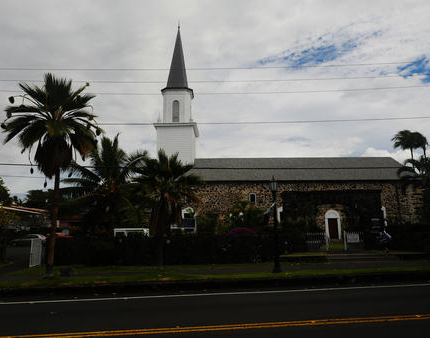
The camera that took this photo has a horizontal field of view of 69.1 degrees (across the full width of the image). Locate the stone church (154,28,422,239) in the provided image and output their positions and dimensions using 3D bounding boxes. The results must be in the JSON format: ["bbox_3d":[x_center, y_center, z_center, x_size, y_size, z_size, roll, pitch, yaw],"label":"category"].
[{"bbox_3d":[8.750,-6.541,49.216,36.600,34.400,15.200,0,-10,0],"label":"stone church"}]

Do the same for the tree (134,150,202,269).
[{"bbox_3d":[-2.050,1.669,13.726,3.000,5.080,3.000,0,-10,0],"label":"tree"}]

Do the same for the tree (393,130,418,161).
[{"bbox_3d":[35.700,2.015,58.614,5.000,19.400,5.000,0,-10,0],"label":"tree"}]

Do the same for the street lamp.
[{"bbox_3d":[2.500,2.167,12.515,0.460,3.800,0.460,0,-10,0],"label":"street lamp"}]

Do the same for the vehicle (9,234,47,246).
[{"bbox_3d":[-20.700,7.870,34.646,4.400,1.450,1.800,1,-11,-6],"label":"vehicle"}]

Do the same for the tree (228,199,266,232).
[{"bbox_3d":[2.000,3.571,19.679,2.700,3.150,2.500,0,-10,0],"label":"tree"}]

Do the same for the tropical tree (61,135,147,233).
[{"bbox_3d":[-7.500,1.467,21.086,5.800,7.800,5.600,0,-10,0],"label":"tropical tree"}]

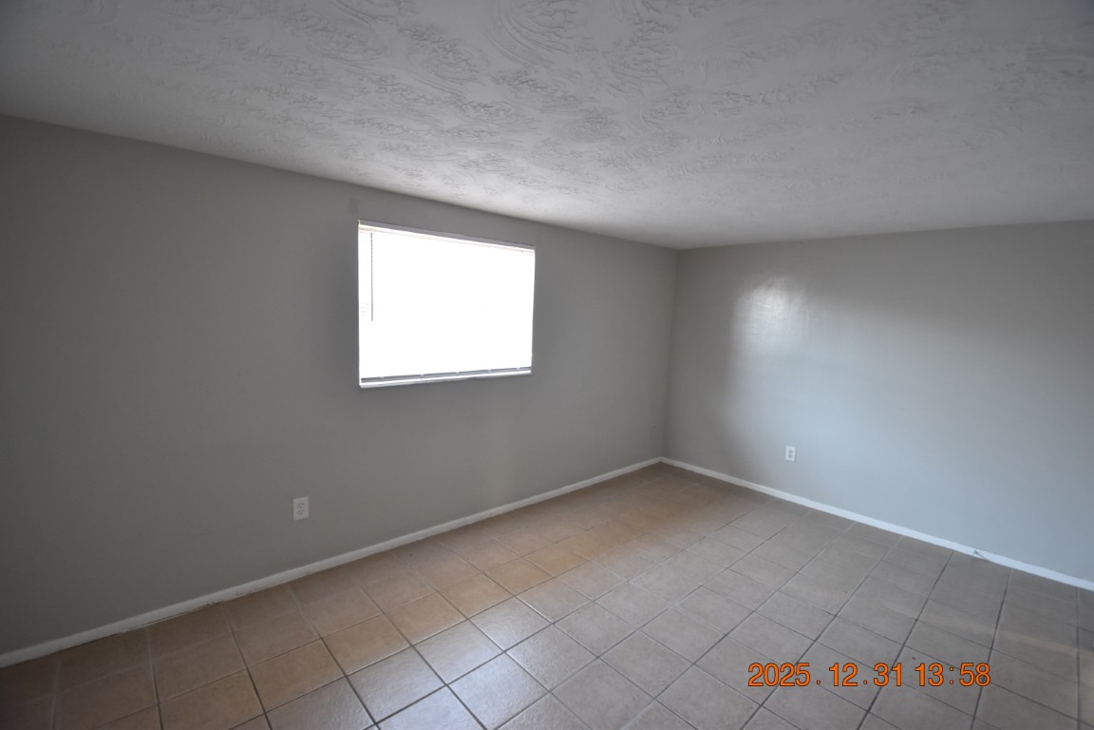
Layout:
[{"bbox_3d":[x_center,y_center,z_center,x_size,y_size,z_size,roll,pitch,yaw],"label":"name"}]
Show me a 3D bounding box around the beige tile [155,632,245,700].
[{"bbox_3d":[-1.542,1.327,2.023,0.306,0.010,0.306,-2,7,-42],"label":"beige tile"}]

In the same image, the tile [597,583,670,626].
[{"bbox_3d":[0.486,1.348,2.580,0.306,0.010,0.306,-2,7,-42],"label":"tile"}]

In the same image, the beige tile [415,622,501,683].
[{"bbox_3d":[-0.413,1.336,2.146,0.303,0.010,0.303,-2,7,-42],"label":"beige tile"}]

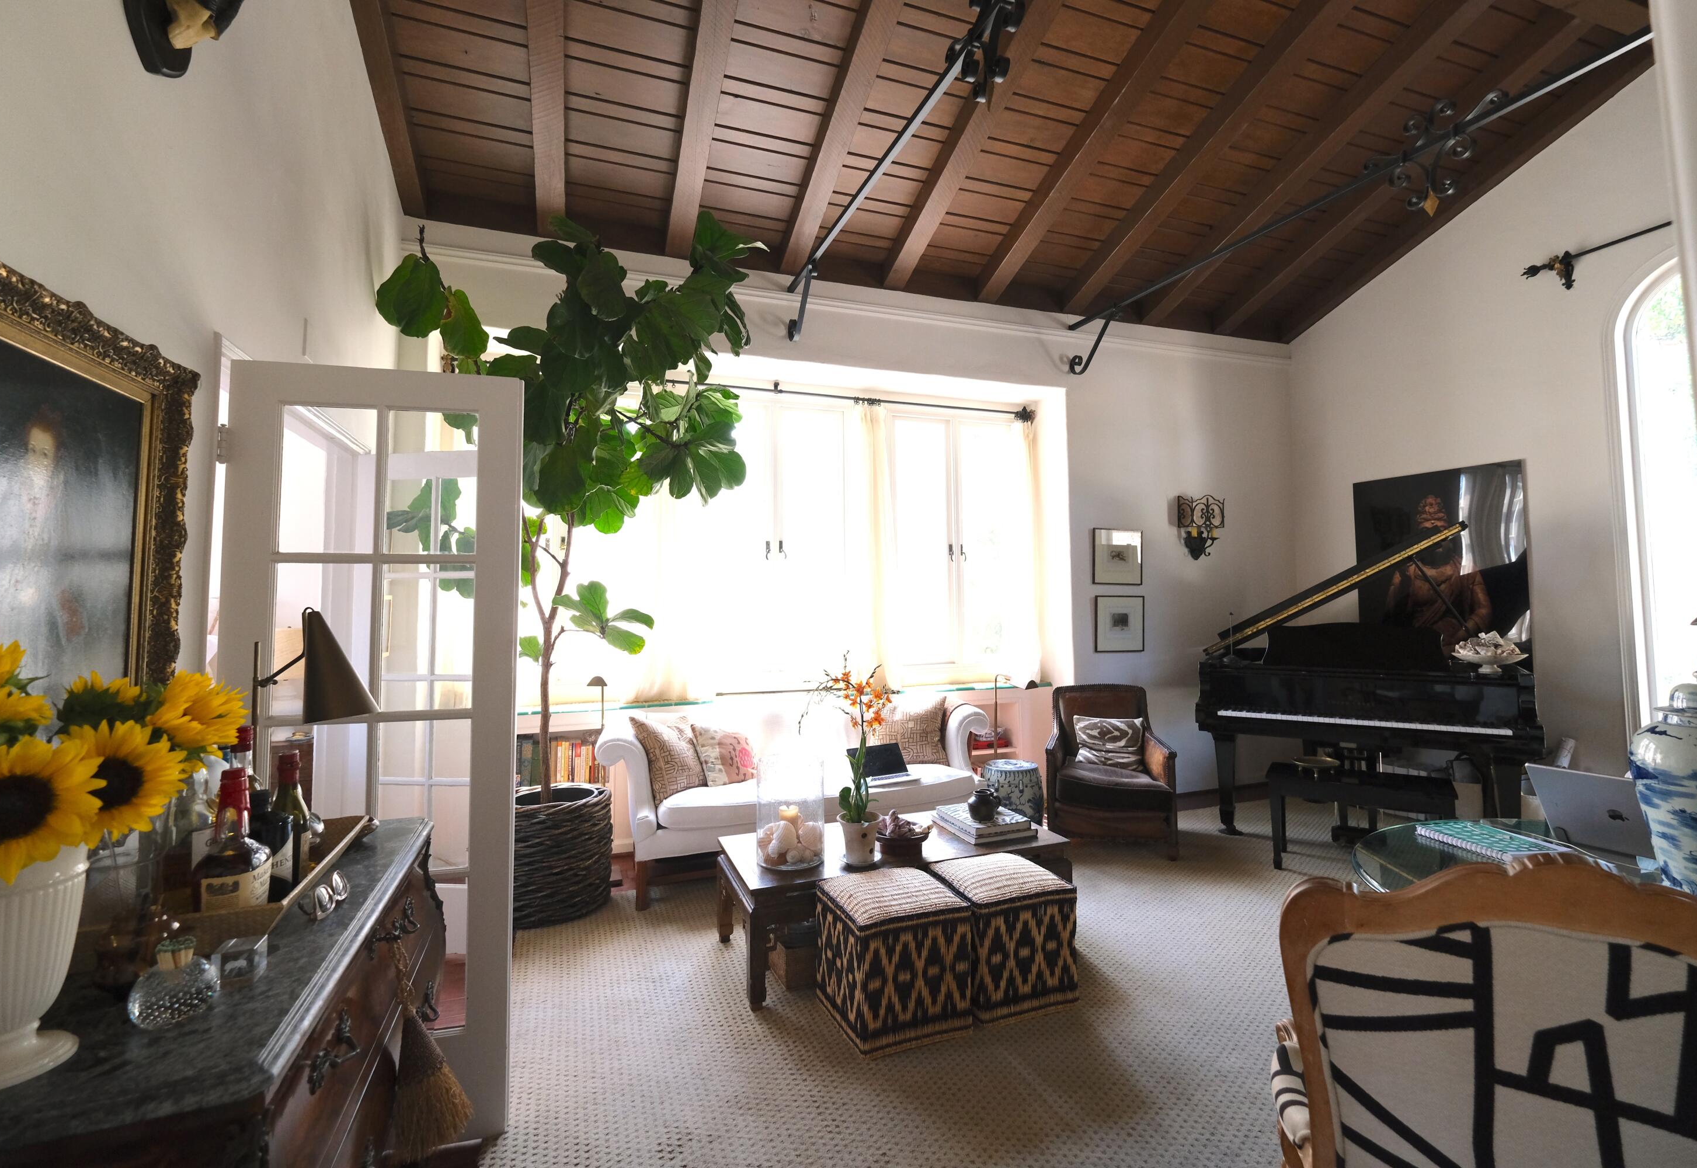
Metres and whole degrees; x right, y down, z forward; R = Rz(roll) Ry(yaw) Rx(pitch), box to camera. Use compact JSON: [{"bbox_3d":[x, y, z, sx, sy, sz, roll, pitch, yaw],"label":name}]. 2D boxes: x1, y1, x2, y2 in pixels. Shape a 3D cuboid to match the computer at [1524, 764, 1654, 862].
[{"bbox_3d":[1.825,0.530,1.682,0.270,0.200,0.283,1,-3,-19],"label":"computer"}]

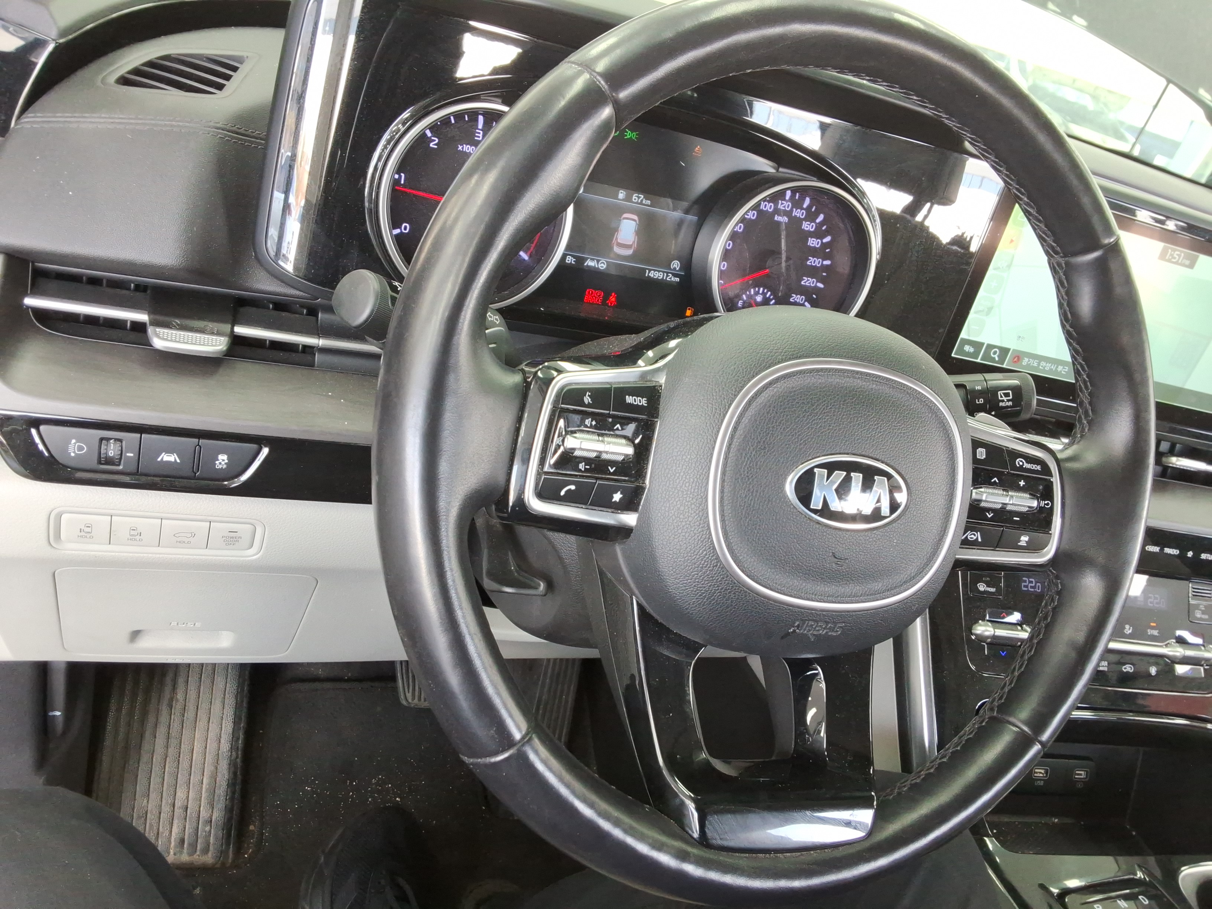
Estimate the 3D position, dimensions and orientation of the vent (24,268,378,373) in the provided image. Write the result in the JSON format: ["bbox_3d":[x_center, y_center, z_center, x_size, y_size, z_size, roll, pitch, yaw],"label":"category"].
[{"bbox_3d":[-0.196,-0.068,0.500,0.172,0.037,0.033,7,25,-22],"label":"vent"}]

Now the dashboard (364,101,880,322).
[{"bbox_3d":[0.020,-0.126,0.585,0.325,0.127,0.050,7,17,-22],"label":"dashboard"}]

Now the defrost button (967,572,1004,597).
[{"bbox_3d":[0.256,0.088,0.665,0.029,0.017,0.006,7,-9,-22],"label":"defrost button"}]

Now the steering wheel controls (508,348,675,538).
[{"bbox_3d":[-0.009,-0.006,0.372,0.060,0.072,0.025,7,1,-25],"label":"steering wheel controls"}]

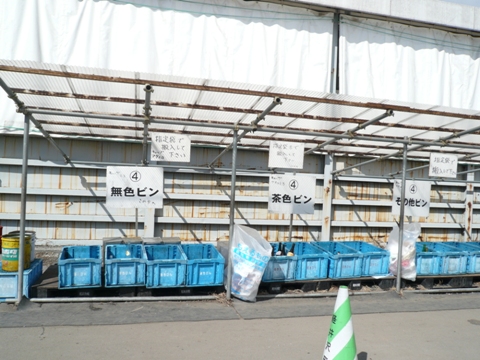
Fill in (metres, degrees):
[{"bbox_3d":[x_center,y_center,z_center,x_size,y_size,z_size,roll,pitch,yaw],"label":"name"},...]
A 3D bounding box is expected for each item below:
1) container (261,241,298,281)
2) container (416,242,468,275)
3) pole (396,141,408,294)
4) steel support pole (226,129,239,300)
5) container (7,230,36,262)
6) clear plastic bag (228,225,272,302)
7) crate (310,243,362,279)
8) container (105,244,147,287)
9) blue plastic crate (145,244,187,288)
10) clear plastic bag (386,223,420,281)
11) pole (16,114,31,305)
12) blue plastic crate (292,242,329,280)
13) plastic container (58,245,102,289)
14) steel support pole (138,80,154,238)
[{"bbox_3d":[0.386,1.008,4.821,0.405,0.295,0.605,2,3,-15],"label":"container"},{"bbox_3d":[3.112,1.214,6.082,0.440,0.320,0.675,2,1,-13],"label":"container"},{"bbox_3d":[1.966,0.456,4.707,0.050,1.830,0.050,2,0,-14],"label":"pole"},{"bbox_3d":[-0.085,0.395,4.495,0.055,1.988,0.055,2,1,-15],"label":"steel support pole"},{"bbox_3d":[-2.420,0.753,4.320,0.305,0.330,0.305,2,0,-14],"label":"container"},{"bbox_3d":[0.112,0.905,4.250,0.430,0.810,0.330,2,0,-13],"label":"clear plastic bag"},{"bbox_3d":[1.242,1.041,5.086,0.405,0.295,0.605,2,3,-17],"label":"crate"},{"bbox_3d":[-1.393,1.034,4.713,0.440,0.320,0.675,2,1,-16],"label":"container"},{"bbox_3d":[-0.863,0.963,4.393,0.405,0.295,0.605,2,3,-17],"label":"blue plastic crate"},{"bbox_3d":[2.265,0.991,5.380,0.370,0.750,0.300,2,1,-15],"label":"clear plastic bag"},{"bbox_3d":[-2.065,0.279,3.705,0.050,1.810,0.050,2,0,-14],"label":"pole"},{"bbox_3d":[0.863,1.115,5.354,0.440,0.320,0.675,2,1,-14],"label":"blue plastic crate"},{"bbox_3d":[-1.723,0.923,4.215,0.405,0.295,0.605,2,3,-21],"label":"plastic container"},{"bbox_3d":[-1.157,-0.235,4.800,0.070,1.868,0.070,2,1,-15],"label":"steel support pole"}]

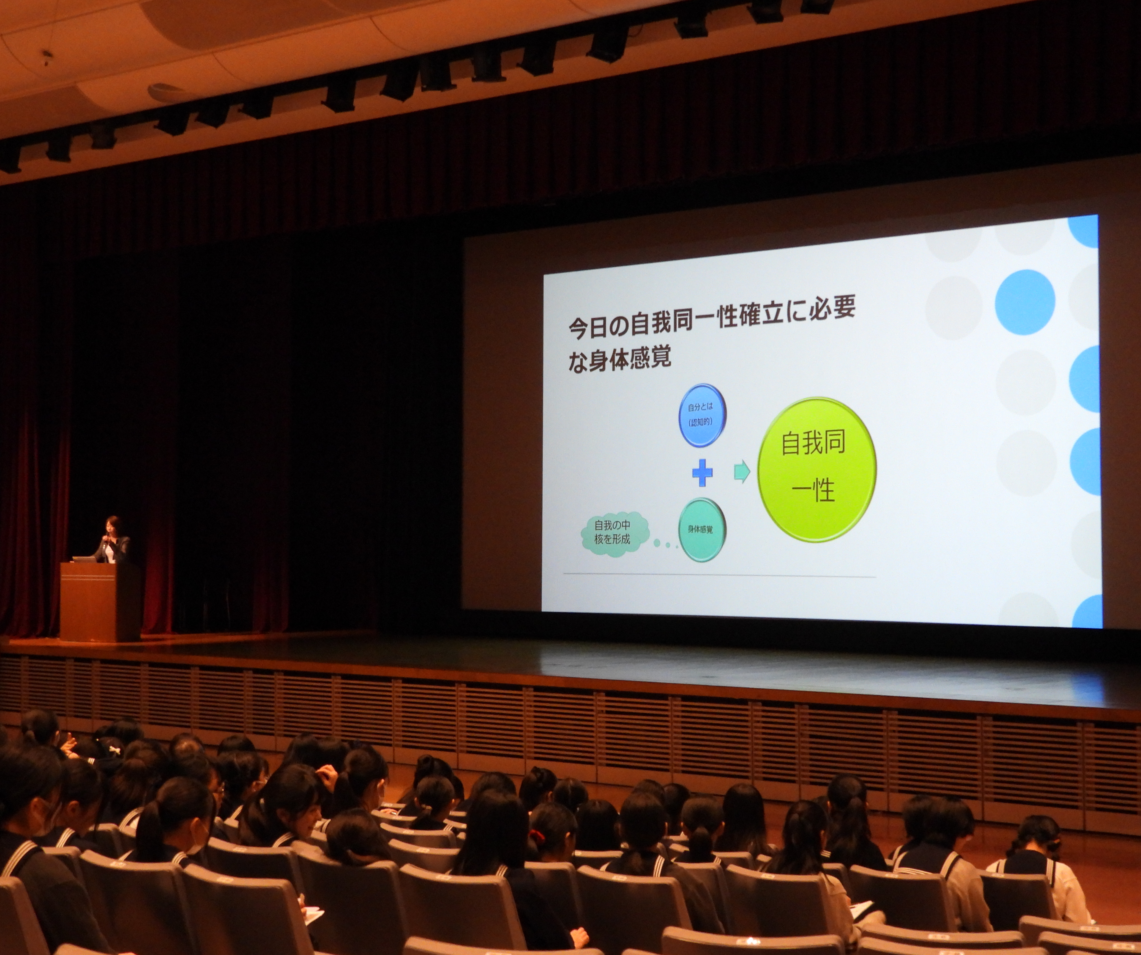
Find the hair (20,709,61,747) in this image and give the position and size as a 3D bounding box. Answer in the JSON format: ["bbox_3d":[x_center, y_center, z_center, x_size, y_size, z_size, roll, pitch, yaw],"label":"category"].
[{"bbox_3d":[-2.776,1.316,10.600,0.170,0.210,0.210,0,-2,16],"label":"hair"}]

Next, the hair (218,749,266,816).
[{"bbox_3d":[-1.663,1.547,10.200,0.190,0.310,0.230,-1,-2,33],"label":"hair"}]

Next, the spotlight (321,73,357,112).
[{"bbox_3d":[-2.593,-4.320,22.730,0.310,0.380,0.320,-1,36,22],"label":"spotlight"}]

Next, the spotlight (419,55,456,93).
[{"bbox_3d":[-1.428,-4.364,21.678,0.310,0.410,0.310,-2,9,41],"label":"spotlight"}]

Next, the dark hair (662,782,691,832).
[{"bbox_3d":[0.581,1.815,11.100,0.180,0.260,0.210,0,-2,12],"label":"dark hair"}]

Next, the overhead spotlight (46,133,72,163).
[{"bbox_3d":[-6.543,-4.226,25.889,0.310,0.380,0.320,-1,36,25],"label":"overhead spotlight"}]

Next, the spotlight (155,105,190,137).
[{"bbox_3d":[-4.822,-4.321,24.514,0.310,0.380,0.320,0,36,15],"label":"spotlight"}]

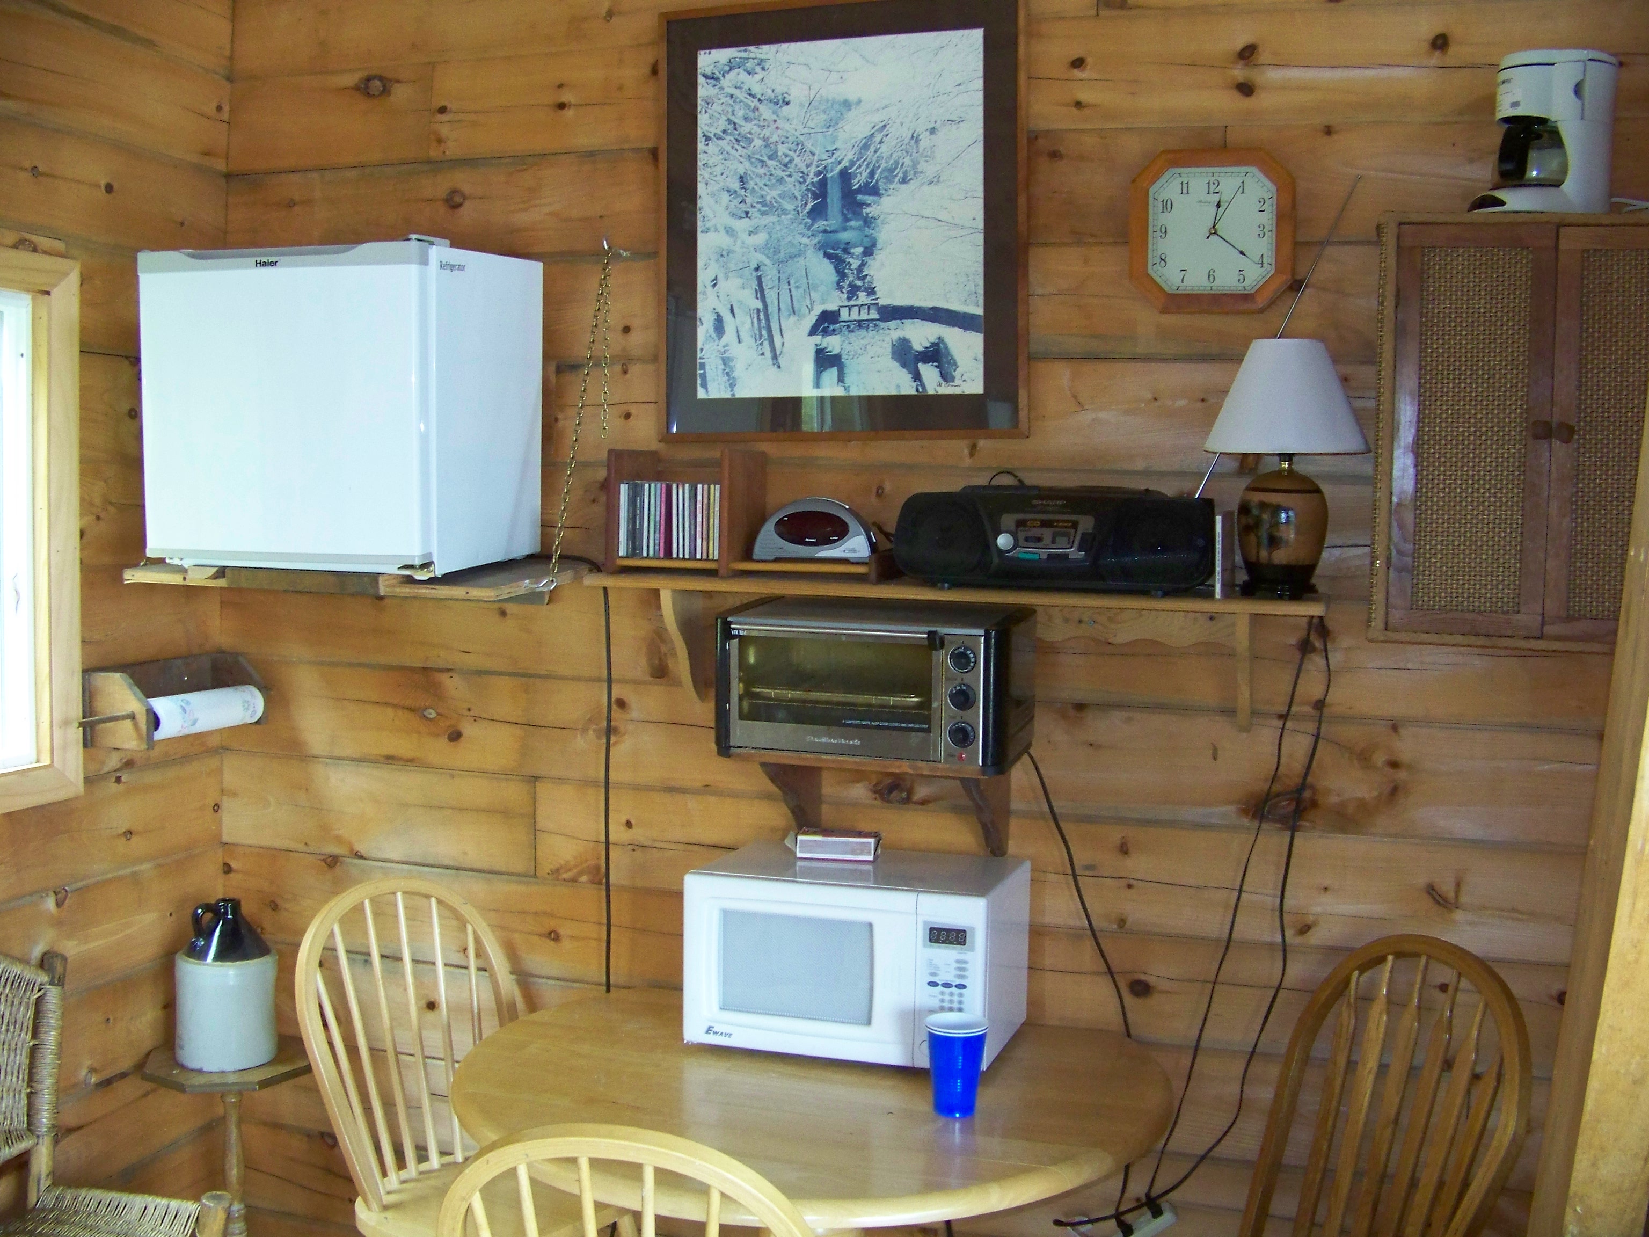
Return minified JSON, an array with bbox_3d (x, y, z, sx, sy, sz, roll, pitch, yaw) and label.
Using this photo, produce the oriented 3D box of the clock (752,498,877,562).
[{"bbox_3d":[-0.006,-0.145,2.817,0.203,0.100,0.090,2,4,18],"label":"clock"}]

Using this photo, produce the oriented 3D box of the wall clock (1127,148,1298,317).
[{"bbox_3d":[0.611,-0.612,2.714,0.253,0.253,0.040,2,4,18],"label":"wall clock"}]

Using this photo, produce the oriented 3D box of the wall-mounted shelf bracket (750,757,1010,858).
[{"bbox_3d":[0.102,0.311,2.771,0.350,0.190,0.315,2,4,18],"label":"wall-mounted shelf bracket"}]

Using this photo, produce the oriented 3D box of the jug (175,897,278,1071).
[{"bbox_3d":[-1.074,0.646,3.077,0.174,0.282,0.174,4,5,35],"label":"jug"}]

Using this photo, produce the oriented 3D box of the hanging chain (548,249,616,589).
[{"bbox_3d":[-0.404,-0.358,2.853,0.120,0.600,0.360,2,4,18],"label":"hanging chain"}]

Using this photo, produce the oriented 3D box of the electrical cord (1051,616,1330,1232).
[{"bbox_3d":[0.585,0.507,2.763,0.408,1.042,0.080,2,4,18],"label":"electrical cord"}]

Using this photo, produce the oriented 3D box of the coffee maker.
[{"bbox_3d":[1.025,-0.684,2.448,0.190,0.242,0.148,0,4,-13],"label":"coffee maker"}]

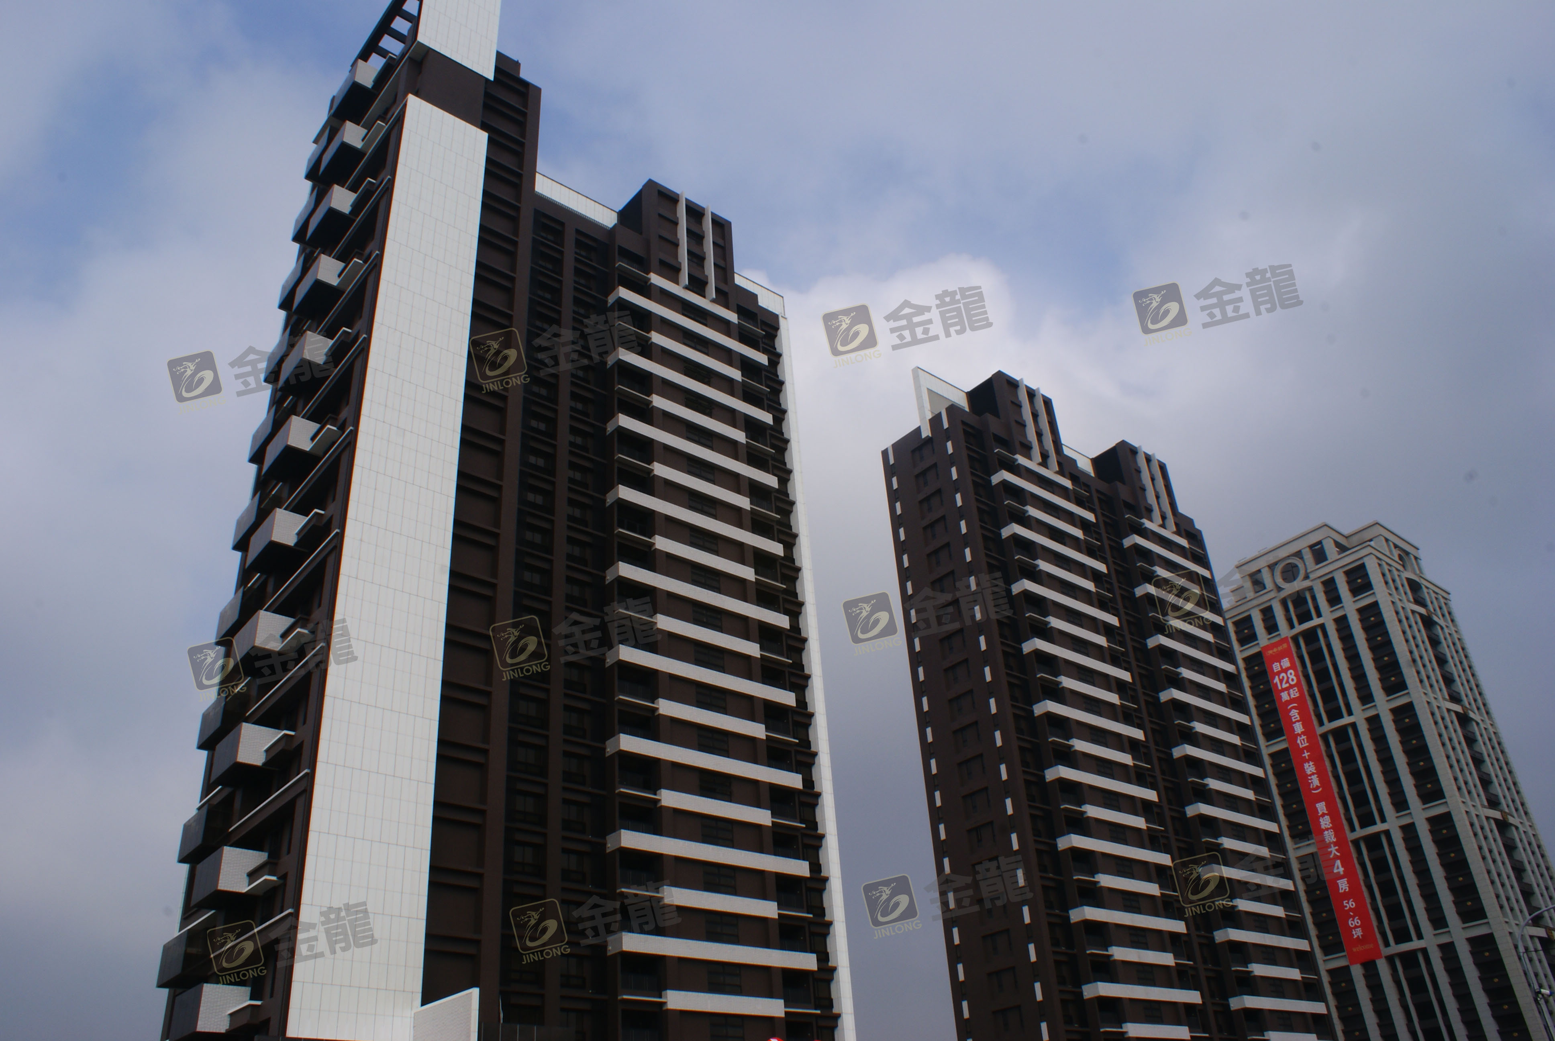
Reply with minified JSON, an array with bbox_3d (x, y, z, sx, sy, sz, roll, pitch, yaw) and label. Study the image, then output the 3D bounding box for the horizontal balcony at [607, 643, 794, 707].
[{"bbox_3d":[-5.298,11.932,86.865,16.635,1.073,1.690,21,-39,-37],"label":"horizontal balcony"}]

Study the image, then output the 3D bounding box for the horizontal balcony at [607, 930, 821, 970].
[{"bbox_3d":[-3.869,28.685,76.968,16.635,1.073,1.690,21,-39,-37],"label":"horizontal balcony"}]

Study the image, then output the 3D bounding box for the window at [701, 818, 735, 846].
[{"bbox_3d":[-3.994,20.808,77.354,2.675,1.800,0.200,21,-40,-36],"label":"window"}]

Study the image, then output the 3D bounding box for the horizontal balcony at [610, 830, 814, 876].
[{"bbox_3d":[-4.174,22.091,76.355,15.437,1.018,1.600,21,-40,-36],"label":"horizontal balcony"}]

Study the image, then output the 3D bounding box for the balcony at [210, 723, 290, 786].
[{"bbox_3d":[-28.096,12.569,62.019,2.304,2.144,3.808,20,-38,-36],"label":"balcony"}]

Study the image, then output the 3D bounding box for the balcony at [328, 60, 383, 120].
[{"bbox_3d":[-30.684,-31.238,85.521,1.900,2.080,3.950,21,-40,-36],"label":"balcony"}]

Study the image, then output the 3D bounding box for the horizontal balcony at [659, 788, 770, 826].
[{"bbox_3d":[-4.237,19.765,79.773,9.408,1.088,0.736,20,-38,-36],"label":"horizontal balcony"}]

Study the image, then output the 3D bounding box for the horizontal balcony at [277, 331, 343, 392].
[{"bbox_3d":[-30.072,-9.841,75.065,2.227,2.144,4.148,21,-39,-37],"label":"horizontal balcony"}]

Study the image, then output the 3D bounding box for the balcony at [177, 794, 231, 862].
[{"bbox_3d":[-30.119,16.903,62.519,2.240,2.144,3.904,20,-38,-36],"label":"balcony"}]

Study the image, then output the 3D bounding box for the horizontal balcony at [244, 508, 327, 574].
[{"bbox_3d":[-27.971,1.431,65.661,2.200,2.080,3.950,21,-40,-36],"label":"horizontal balcony"}]

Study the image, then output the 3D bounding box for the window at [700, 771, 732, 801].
[{"bbox_3d":[-4.306,18.626,81.482,2.752,1.760,0.192,20,-38,-36],"label":"window"}]

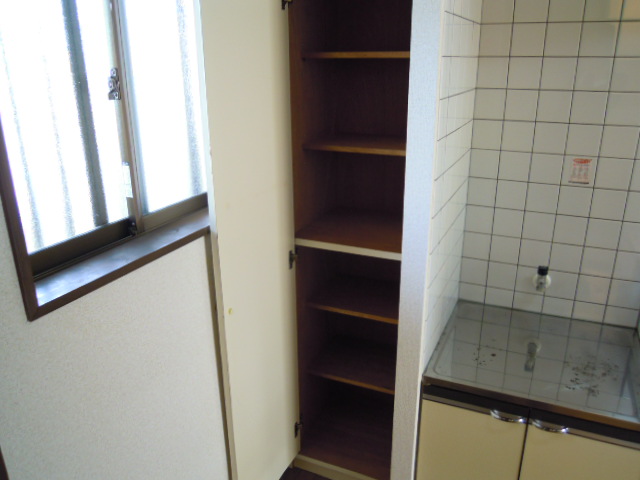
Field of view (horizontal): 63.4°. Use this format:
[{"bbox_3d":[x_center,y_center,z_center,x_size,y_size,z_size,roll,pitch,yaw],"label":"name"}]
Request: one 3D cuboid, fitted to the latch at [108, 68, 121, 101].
[{"bbox_3d":[-0.426,-0.322,1.071,0.020,0.062,0.019,8,20,25],"label":"latch"}]

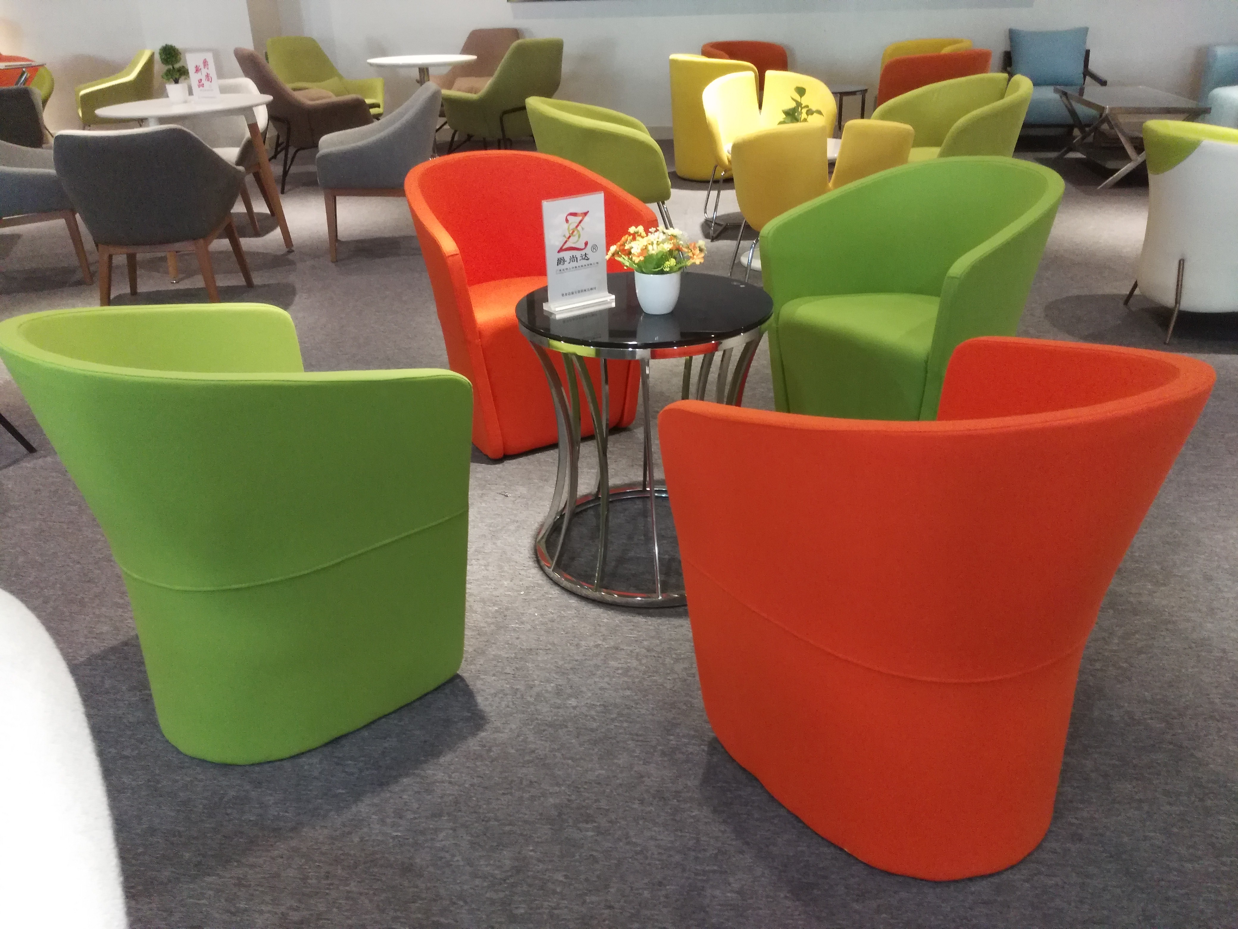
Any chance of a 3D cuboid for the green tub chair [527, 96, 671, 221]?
[{"bbox_3d":[-0.045,-1.288,4.601,0.670,0.755,0.630,0,26,4],"label":"green tub chair"}]

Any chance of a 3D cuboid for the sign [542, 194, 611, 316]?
[{"bbox_3d":[-0.085,-0.435,2.066,0.150,0.222,0.046,-16,29,-28],"label":"sign"}]

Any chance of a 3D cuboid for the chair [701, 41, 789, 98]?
[{"bbox_3d":[0.944,-2.777,7.586,0.650,0.750,0.620,-16,29,-27],"label":"chair"}]

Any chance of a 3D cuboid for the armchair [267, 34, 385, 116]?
[{"bbox_3d":[-2.382,-2.940,8.046,0.740,0.880,0.760,-24,33,-39],"label":"armchair"}]

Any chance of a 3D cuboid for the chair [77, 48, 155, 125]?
[{"bbox_3d":[-4.105,-2.950,8.227,0.650,0.815,0.640,-17,30,-28],"label":"chair"}]

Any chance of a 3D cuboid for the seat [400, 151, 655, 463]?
[{"bbox_3d":[-0.286,-0.480,2.885,0.624,0.752,0.574,-15,28,-26],"label":"seat"}]

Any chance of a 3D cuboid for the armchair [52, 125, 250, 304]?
[{"bbox_3d":[-1.890,-1.033,4.145,0.630,0.760,0.600,-6,26,-8],"label":"armchair"}]

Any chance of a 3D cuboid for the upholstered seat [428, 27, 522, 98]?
[{"bbox_3d":[-1.143,-3.000,8.080,0.740,0.890,0.760,15,30,31],"label":"upholstered seat"}]

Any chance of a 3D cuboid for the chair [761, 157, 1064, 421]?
[{"bbox_3d":[0.826,-0.404,2.710,0.600,0.760,0.630,-18,30,-31],"label":"chair"}]

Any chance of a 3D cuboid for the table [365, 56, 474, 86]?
[{"bbox_3d":[-1.475,-2.724,7.707,0.820,0.730,0.820,-2,25,0],"label":"table"}]

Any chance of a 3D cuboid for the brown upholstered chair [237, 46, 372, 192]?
[{"bbox_3d":[-2.226,-2.478,7.112,0.740,0.900,0.730,-20,31,-34],"label":"brown upholstered chair"}]

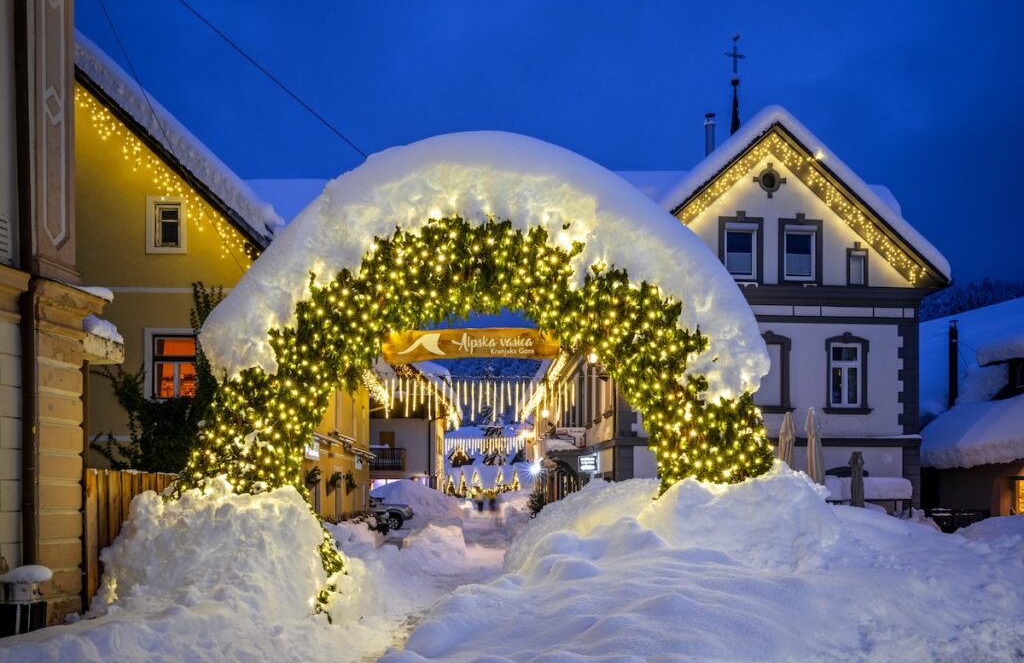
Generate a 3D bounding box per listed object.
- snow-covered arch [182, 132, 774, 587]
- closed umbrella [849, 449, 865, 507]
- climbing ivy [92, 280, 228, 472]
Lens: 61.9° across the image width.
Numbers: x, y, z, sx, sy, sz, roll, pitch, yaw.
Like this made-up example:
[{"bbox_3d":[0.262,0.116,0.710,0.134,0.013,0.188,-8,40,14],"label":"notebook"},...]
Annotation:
[{"bbox_3d":[-0.448,0.468,11.400,7.600,6.000,1.700,0,-6,-3],"label":"snow-covered arch"},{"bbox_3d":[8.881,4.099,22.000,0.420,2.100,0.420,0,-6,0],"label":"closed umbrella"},{"bbox_3d":[-7.289,1.154,17.900,3.150,4.400,0.400,0,-2,-2],"label":"climbing ivy"}]

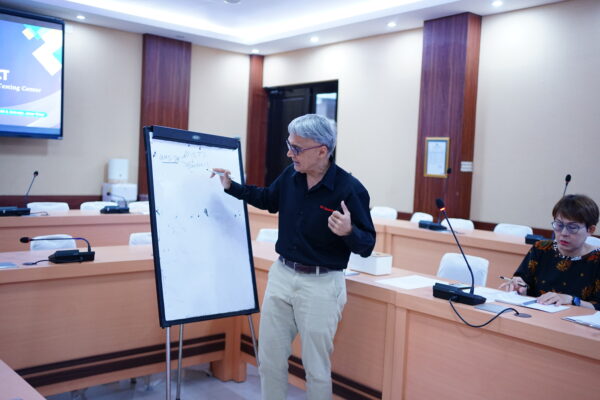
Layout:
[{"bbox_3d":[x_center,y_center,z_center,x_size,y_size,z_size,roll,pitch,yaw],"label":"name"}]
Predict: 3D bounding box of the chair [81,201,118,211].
[{"bbox_3d":[-1.696,0.448,5.160,0.450,0.820,0.500,-1,5,-41],"label":"chair"}]

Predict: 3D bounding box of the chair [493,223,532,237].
[{"bbox_3d":[1.556,0.631,4.612,0.500,0.820,0.450,-1,5,-40],"label":"chair"}]

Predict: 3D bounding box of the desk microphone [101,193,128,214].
[{"bbox_3d":[-1.499,0.024,4.736,0.235,0.160,0.135,-1,5,-40],"label":"desk microphone"}]

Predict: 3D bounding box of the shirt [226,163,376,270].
[{"bbox_3d":[-0.002,0.069,2.610,0.700,0.470,0.320,4,4,27],"label":"shirt"}]

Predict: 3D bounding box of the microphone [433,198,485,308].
[{"bbox_3d":[0.695,0.221,2.595,0.150,0.435,0.270,-1,5,-41],"label":"microphone"}]

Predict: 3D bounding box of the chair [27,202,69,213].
[{"bbox_3d":[-2.037,0.452,4.867,0.450,0.820,0.500,-1,5,-41],"label":"chair"}]

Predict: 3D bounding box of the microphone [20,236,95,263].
[{"bbox_3d":[-1.269,0.257,3.048,0.375,0.125,0.140,-1,5,-40],"label":"microphone"}]

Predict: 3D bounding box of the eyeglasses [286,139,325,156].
[{"bbox_3d":[0.036,-0.238,2.559,0.140,0.045,0.140,-16,29,-27],"label":"eyeglasses"}]

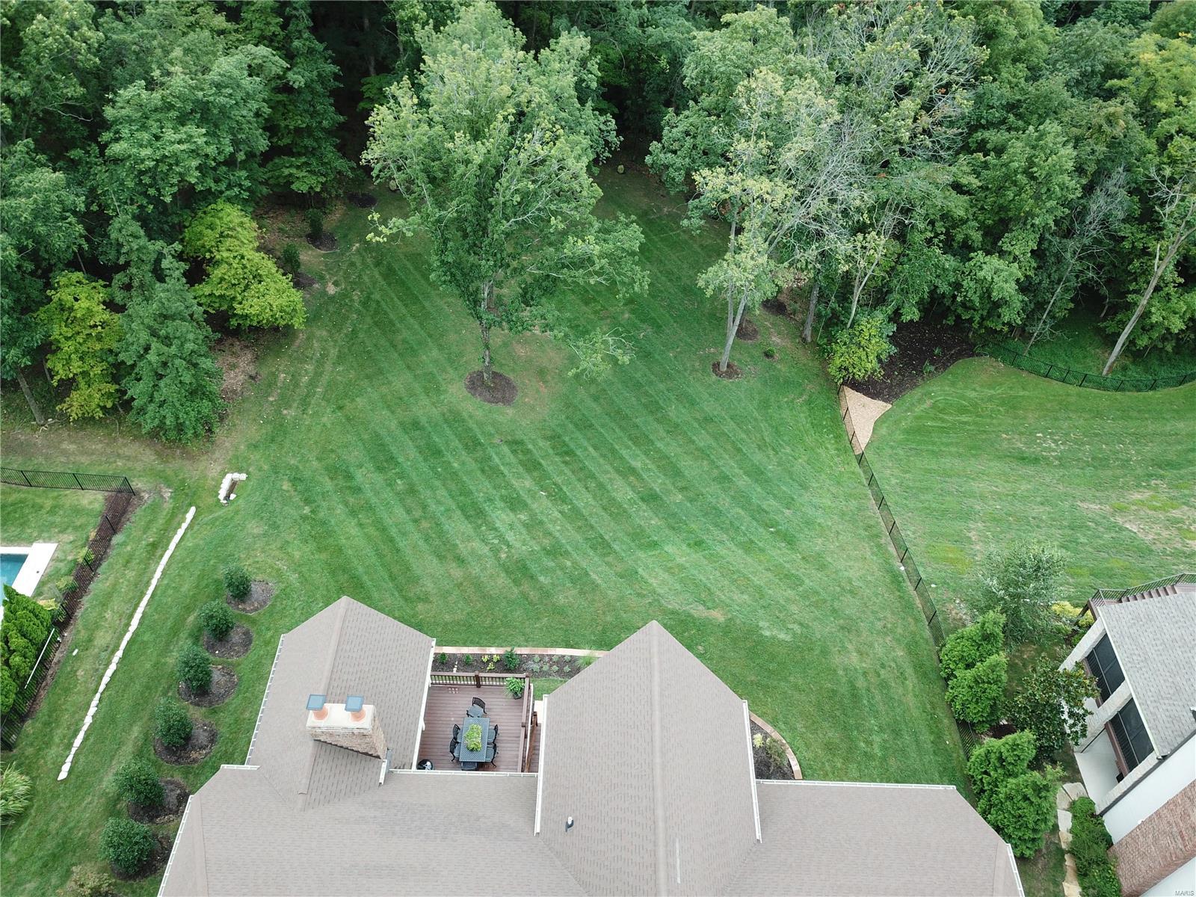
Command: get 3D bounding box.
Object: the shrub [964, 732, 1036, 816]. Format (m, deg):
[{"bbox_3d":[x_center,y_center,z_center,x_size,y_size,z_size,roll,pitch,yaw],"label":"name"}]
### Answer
[{"bbox_3d":[17.318,13.290,37.935,2.450,5.200,2.450,2,47,-1],"label":"shrub"}]

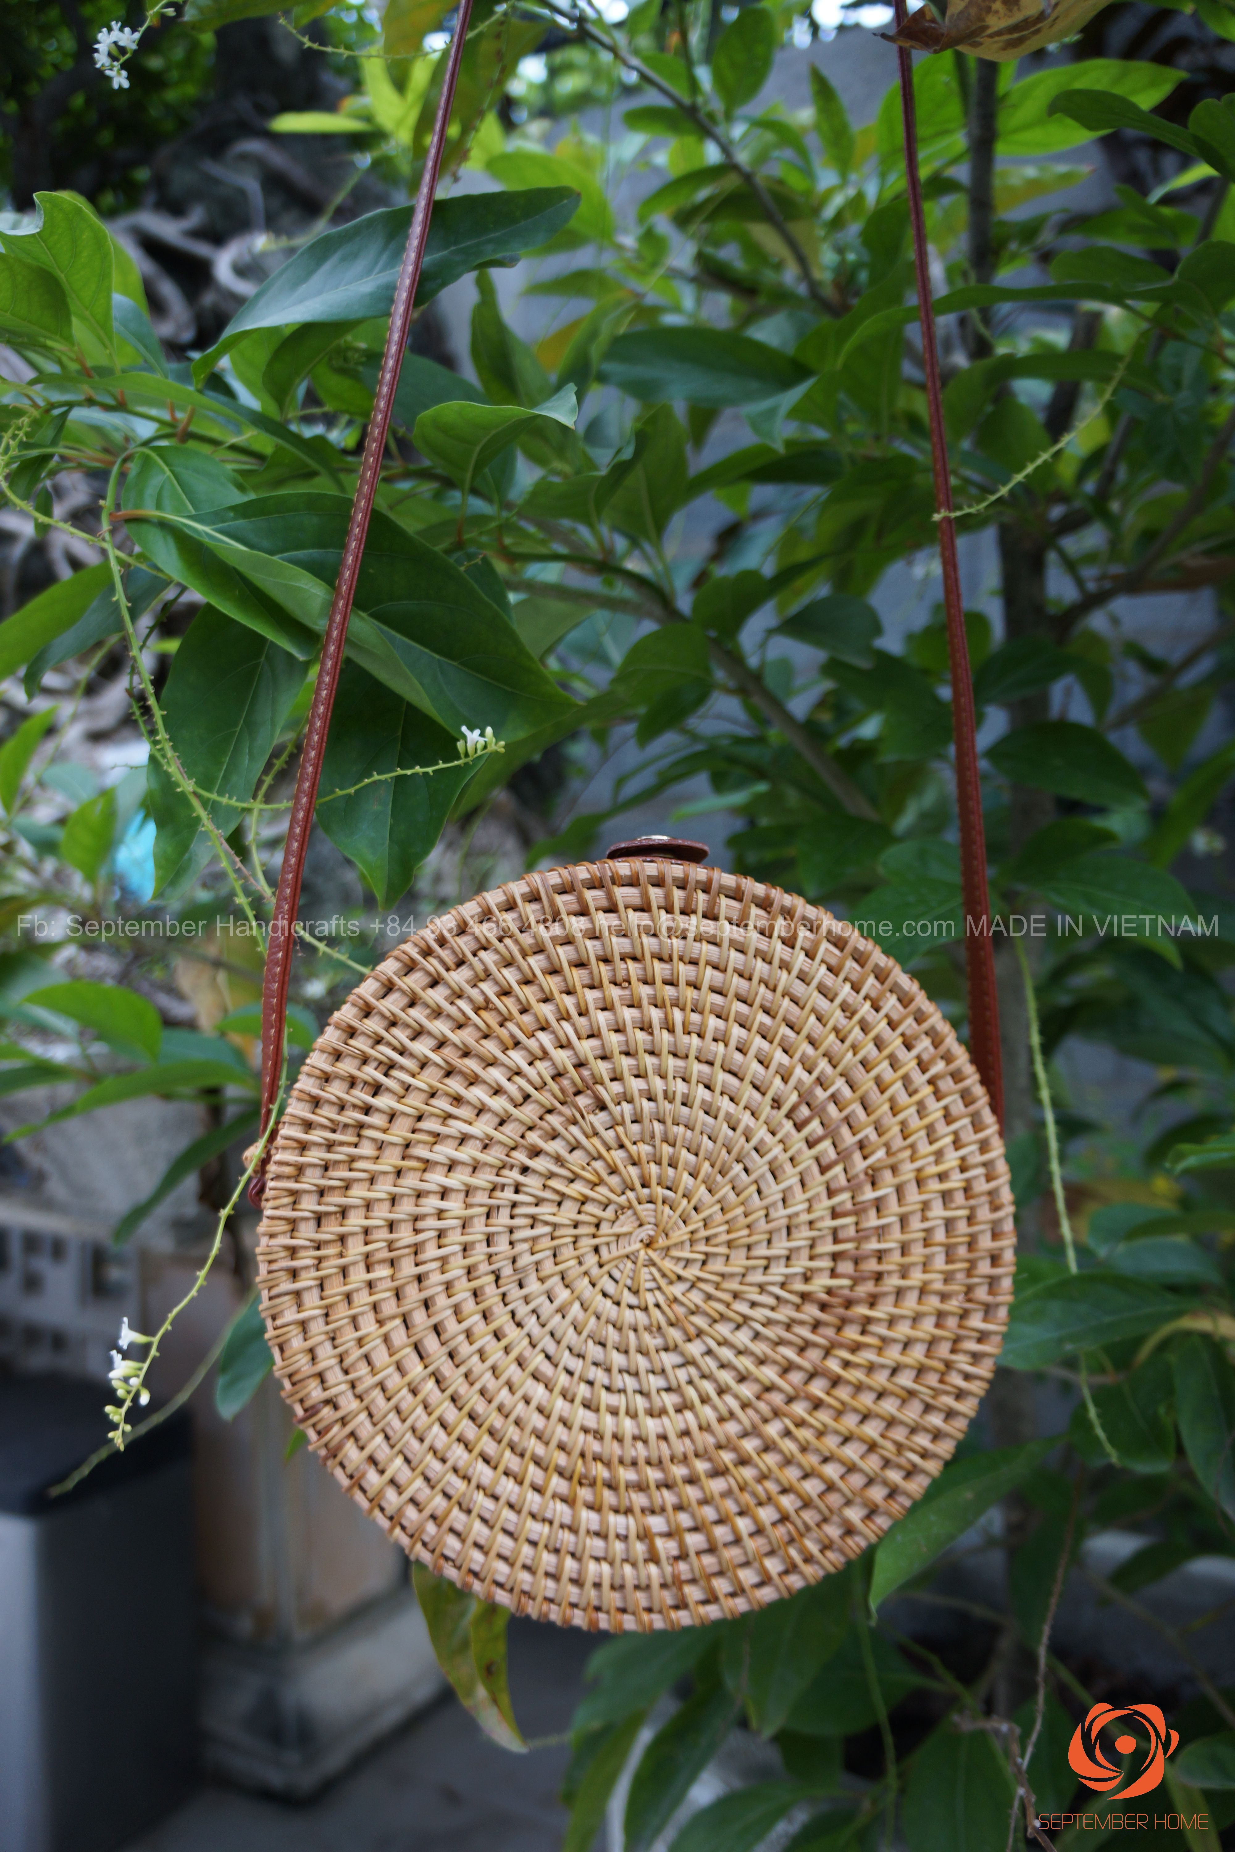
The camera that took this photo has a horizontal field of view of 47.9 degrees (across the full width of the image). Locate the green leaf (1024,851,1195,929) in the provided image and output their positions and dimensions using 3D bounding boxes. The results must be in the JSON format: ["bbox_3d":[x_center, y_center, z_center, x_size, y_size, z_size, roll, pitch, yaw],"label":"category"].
[{"bbox_3d":[0.265,-0.015,0.750,0.094,0.054,0.055,0,-3,0],"label":"green leaf"}]

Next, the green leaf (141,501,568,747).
[{"bbox_3d":[-0.086,-0.105,0.470,0.152,0.062,0.026,24,-36,0],"label":"green leaf"}]

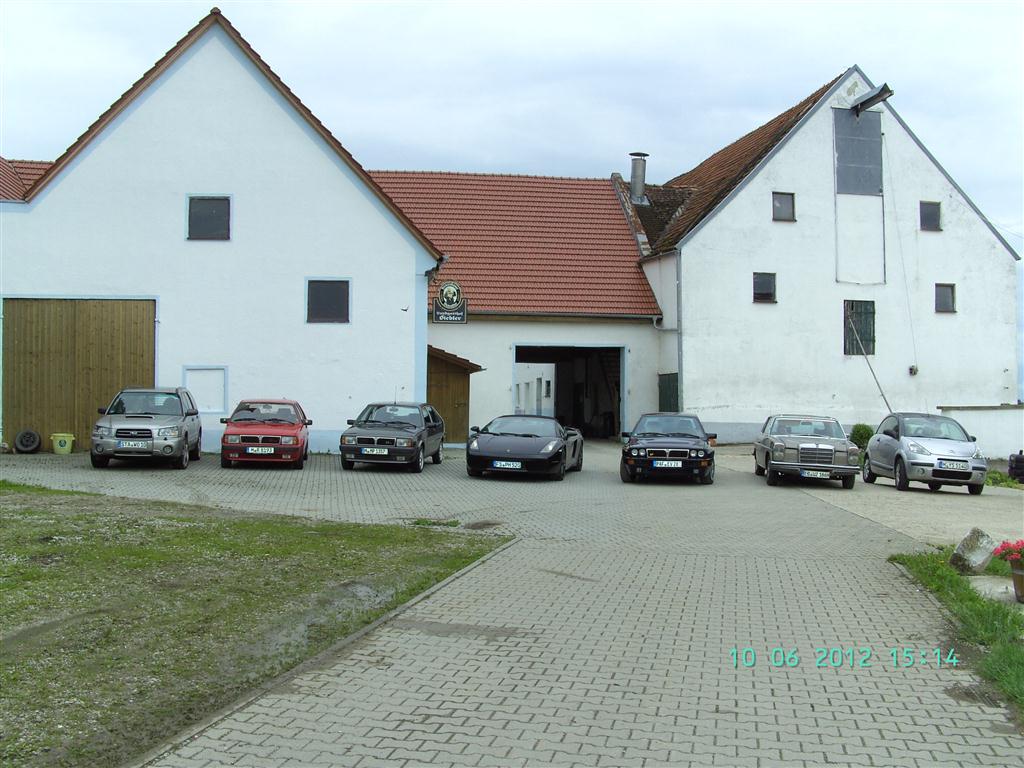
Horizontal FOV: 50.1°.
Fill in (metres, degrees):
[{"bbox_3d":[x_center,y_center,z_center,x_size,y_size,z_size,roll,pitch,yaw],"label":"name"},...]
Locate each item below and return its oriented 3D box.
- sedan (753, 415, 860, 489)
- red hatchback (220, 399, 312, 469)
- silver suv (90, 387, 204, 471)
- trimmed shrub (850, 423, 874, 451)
[{"bbox_3d":[6.074,1.337,22.930,1.790,1.400,4.680,1,-1,8],"label":"sedan"},{"bbox_3d":[-5.106,0.994,22.918,1.620,1.370,3.890,1,-1,-8],"label":"red hatchback"},{"bbox_3d":[-7.304,0.835,22.180,1.735,1.560,4.450,1,-1,-11],"label":"silver suv"},{"bbox_3d":[10.178,1.554,31.800,0.700,0.800,0.700,0,-1,-9],"label":"trimmed shrub"}]

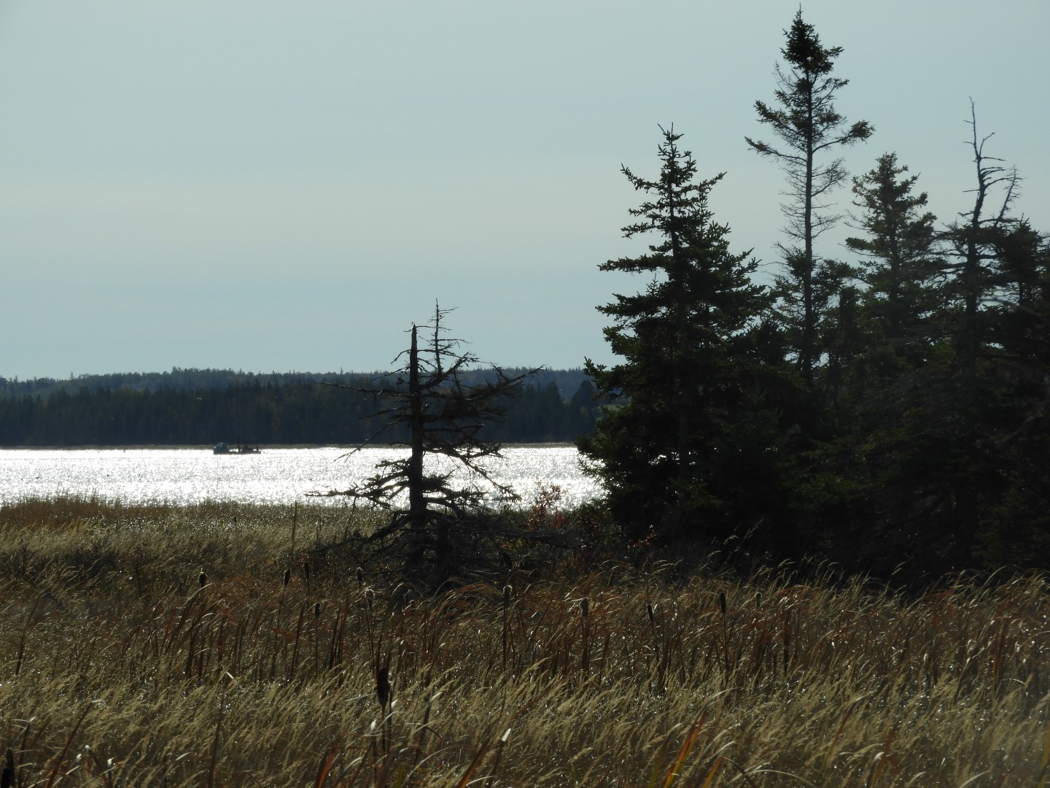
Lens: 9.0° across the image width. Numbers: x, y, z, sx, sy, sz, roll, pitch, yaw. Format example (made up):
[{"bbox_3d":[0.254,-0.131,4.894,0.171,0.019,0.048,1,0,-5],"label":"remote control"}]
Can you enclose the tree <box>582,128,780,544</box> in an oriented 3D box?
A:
[{"bbox_3d":[1.957,-0.470,84.000,2.519,5.803,2.500,0,0,0],"label":"tree"}]

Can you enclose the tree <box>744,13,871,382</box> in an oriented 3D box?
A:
[{"bbox_3d":[4.138,-1.401,97.000,1.848,8.418,1.900,0,0,0],"label":"tree"}]

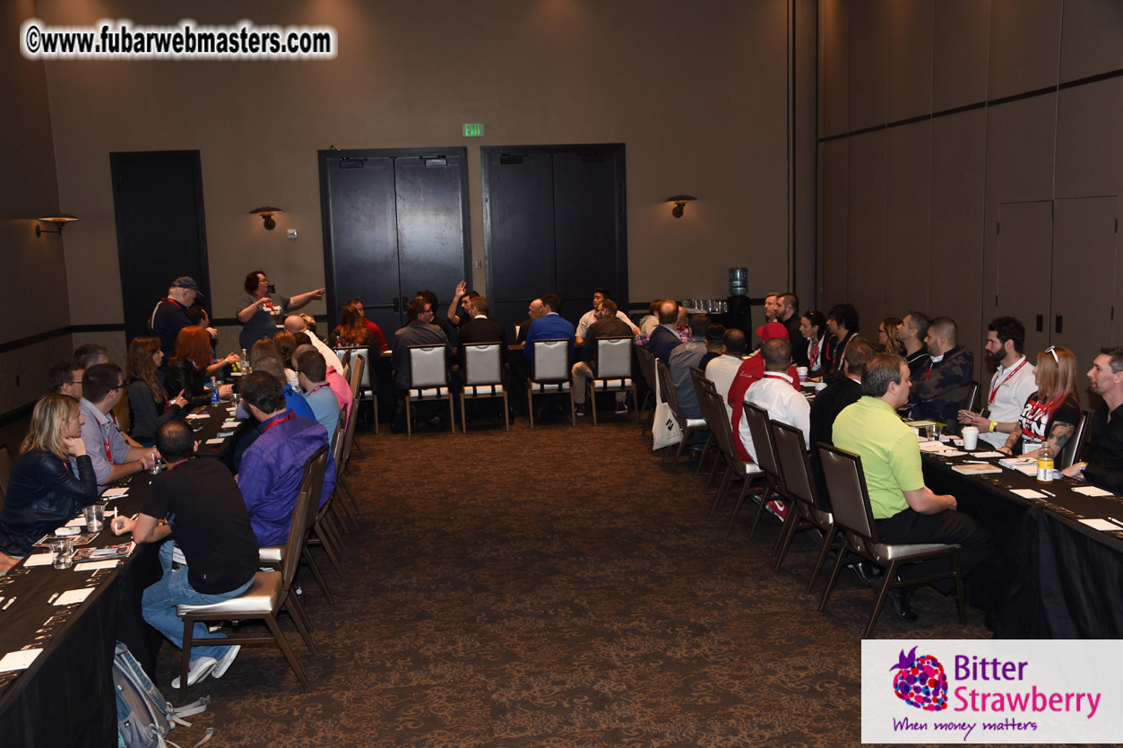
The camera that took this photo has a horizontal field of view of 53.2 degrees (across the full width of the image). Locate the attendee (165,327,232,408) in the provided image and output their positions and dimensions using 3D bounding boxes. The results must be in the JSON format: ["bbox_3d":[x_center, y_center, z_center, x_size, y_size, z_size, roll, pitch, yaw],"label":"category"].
[{"bbox_3d":[-3.093,0.270,9.606,0.680,1.330,0.500,-5,9,-21],"label":"attendee"}]

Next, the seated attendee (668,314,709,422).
[{"bbox_3d":[1.250,0.139,9.425,0.740,1.300,0.480,-5,9,-21],"label":"seated attendee"}]

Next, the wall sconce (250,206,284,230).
[{"bbox_3d":[-4.027,-2.122,15.351,0.460,0.330,0.480,-3,8,-7],"label":"wall sconce"}]

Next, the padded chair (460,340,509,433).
[{"bbox_3d":[-0.801,0.098,11.700,0.460,0.930,0.600,-2,8,-4],"label":"padded chair"}]

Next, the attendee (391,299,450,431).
[{"bbox_3d":[-1.462,-0.107,11.770,0.560,1.360,0.750,-2,7,-3],"label":"attendee"}]

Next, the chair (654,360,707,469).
[{"bbox_3d":[1.158,0.329,9.426,0.600,0.930,0.460,-3,8,-12],"label":"chair"}]

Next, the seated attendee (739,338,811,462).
[{"bbox_3d":[1.547,0.420,7.293,0.758,1.340,0.561,-7,10,-33],"label":"seated attendee"}]

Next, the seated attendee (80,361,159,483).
[{"bbox_3d":[-2.726,0.626,6.733,0.749,1.349,0.591,-3,8,-9],"label":"seated attendee"}]

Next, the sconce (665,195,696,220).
[{"bbox_3d":[1.712,-2.385,16.062,0.460,0.330,0.480,-3,8,-7],"label":"sconce"}]

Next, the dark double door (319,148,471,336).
[{"bbox_3d":[-2.141,-1.402,14.783,1.930,3.060,0.120,-2,8,-3],"label":"dark double door"}]

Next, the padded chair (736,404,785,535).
[{"bbox_3d":[1.525,0.632,7.194,0.600,0.930,0.460,-4,8,-13],"label":"padded chair"}]

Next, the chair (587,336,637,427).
[{"bbox_3d":[0.520,0.024,11.804,0.463,0.906,0.591,-2,8,-4],"label":"chair"}]

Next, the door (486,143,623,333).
[{"bbox_3d":[-0.062,-1.661,16.197,2.070,3.200,0.140,-3,8,-7],"label":"door"}]

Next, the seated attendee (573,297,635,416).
[{"bbox_3d":[0.440,-0.166,11.969,0.620,1.300,0.750,-3,8,-11],"label":"seated attendee"}]

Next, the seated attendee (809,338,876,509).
[{"bbox_3d":[1.813,0.481,6.537,0.750,1.360,0.520,-7,9,-34],"label":"seated attendee"}]

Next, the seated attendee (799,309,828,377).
[{"bbox_3d":[2.203,0.079,9.953,0.720,1.240,0.480,-5,8,-22],"label":"seated attendee"}]

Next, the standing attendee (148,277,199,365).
[{"bbox_3d":[-3.637,-0.087,10.758,0.473,1.674,0.561,-6,9,-28],"label":"standing attendee"}]

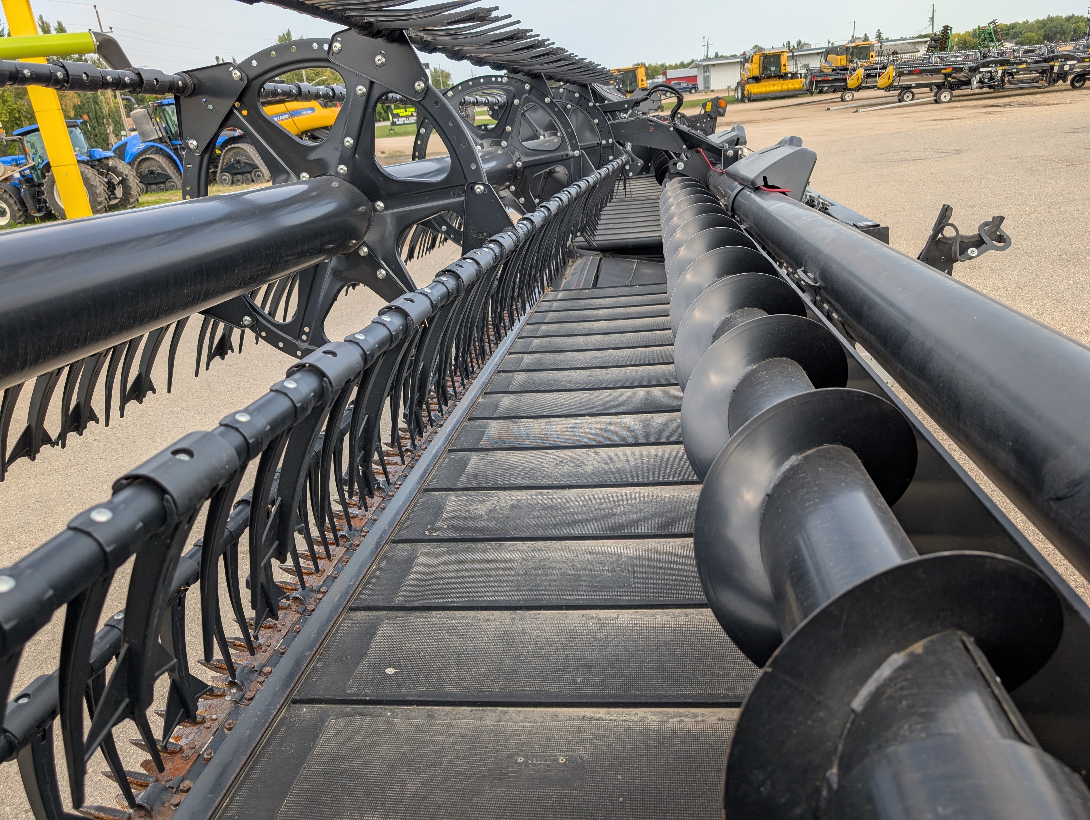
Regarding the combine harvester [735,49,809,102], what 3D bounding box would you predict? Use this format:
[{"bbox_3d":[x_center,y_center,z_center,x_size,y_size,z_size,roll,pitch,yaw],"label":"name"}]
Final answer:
[{"bbox_3d":[19.110,-28.810,65.430,5.100,3.850,9.800,-4,22,4],"label":"combine harvester"}]

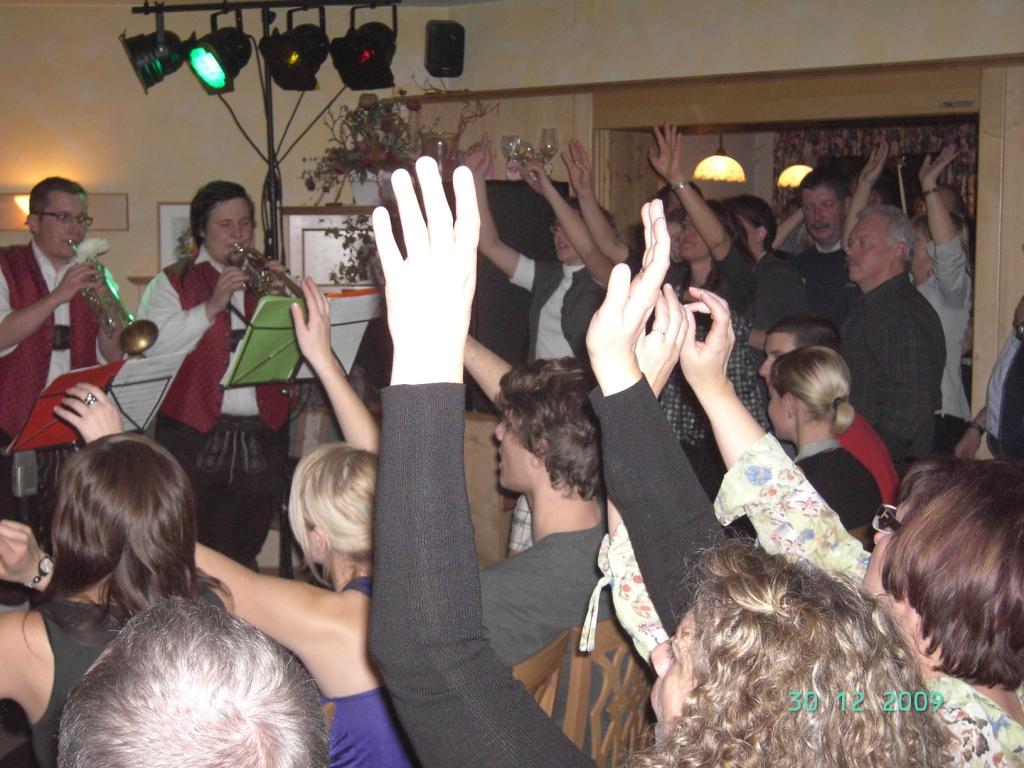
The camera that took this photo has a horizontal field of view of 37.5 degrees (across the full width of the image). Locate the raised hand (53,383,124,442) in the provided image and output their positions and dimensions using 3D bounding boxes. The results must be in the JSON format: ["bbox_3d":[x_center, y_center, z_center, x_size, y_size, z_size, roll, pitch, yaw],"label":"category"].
[{"bbox_3d":[-0.686,0.050,2.450,0.110,0.100,0.090,-4,8,-30],"label":"raised hand"}]

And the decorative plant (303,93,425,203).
[{"bbox_3d":[-0.586,-0.931,5.950,0.470,0.430,0.380,0,7,0],"label":"decorative plant"}]

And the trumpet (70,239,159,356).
[{"bbox_3d":[-1.185,-0.260,4.366,0.130,0.165,0.490,-6,42,-42],"label":"trumpet"}]

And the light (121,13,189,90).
[{"bbox_3d":[-1.200,-1.113,5.050,0.215,0.265,0.215,-17,9,-8],"label":"light"}]

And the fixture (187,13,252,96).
[{"bbox_3d":[-0.979,-1.110,5.050,0.220,0.265,0.215,-26,20,-33],"label":"fixture"}]

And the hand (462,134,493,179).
[{"bbox_3d":[-0.119,-0.784,5.200,0.095,0.155,0.085,-6,9,-41],"label":"hand"}]

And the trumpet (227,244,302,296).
[{"bbox_3d":[-0.688,-0.296,4.321,0.125,0.160,0.480,-6,28,-37],"label":"trumpet"}]

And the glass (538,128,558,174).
[{"bbox_3d":[0.143,-0.901,5.900,0.075,0.200,0.075,0,7,0],"label":"glass"}]

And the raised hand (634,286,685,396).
[{"bbox_3d":[0.215,-0.065,2.200,0.075,0.165,0.070,-5,8,-37],"label":"raised hand"}]

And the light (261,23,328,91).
[{"bbox_3d":[-0.728,-1.103,5.050,0.215,0.245,0.220,4,24,34],"label":"light"}]

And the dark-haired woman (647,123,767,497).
[{"bbox_3d":[0.577,0.165,4.541,0.390,1.870,0.450,-5,8,-32],"label":"dark-haired woman"}]

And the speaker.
[{"bbox_3d":[-0.280,-1.390,6.250,0.158,0.235,0.145,-2,11,-16],"label":"speaker"}]

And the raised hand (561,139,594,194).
[{"bbox_3d":[0.213,-0.718,4.980,0.100,0.200,0.060,-1,12,40],"label":"raised hand"}]

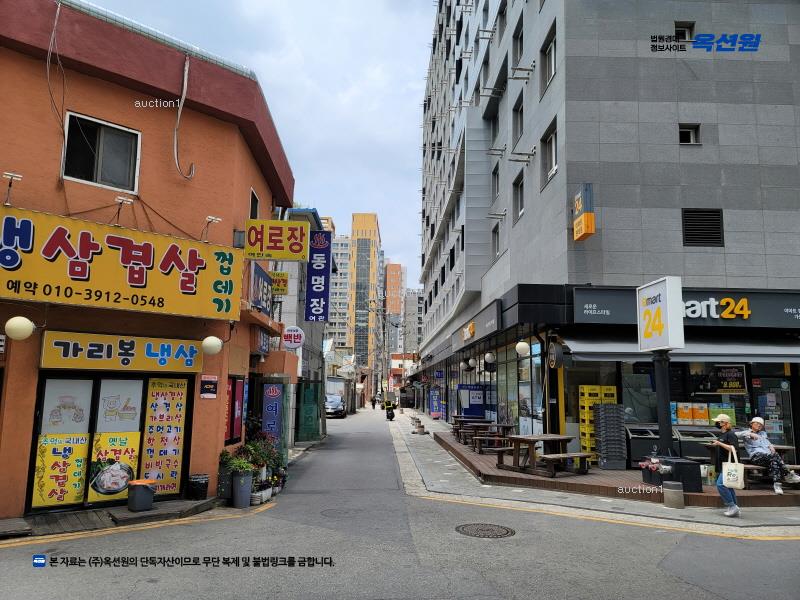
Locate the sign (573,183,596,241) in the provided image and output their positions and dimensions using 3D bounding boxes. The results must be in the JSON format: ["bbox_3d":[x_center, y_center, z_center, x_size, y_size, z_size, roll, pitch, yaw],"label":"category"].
[{"bbox_3d":[4.439,-2.099,13.945,0.240,1.210,0.700,1,-9,-1],"label":"sign"}]

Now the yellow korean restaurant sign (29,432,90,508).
[{"bbox_3d":[-5.036,2.519,8.604,0.670,1.032,0.030,8,-11,-41],"label":"yellow korean restaurant sign"}]

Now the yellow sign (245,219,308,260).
[{"bbox_3d":[-2.371,-1.123,11.256,1.190,0.773,0.250,2,-8,-3],"label":"yellow sign"}]

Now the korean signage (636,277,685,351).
[{"bbox_3d":[5.039,0.317,11.223,0.270,1.300,1.220,1,-9,-1],"label":"korean signage"}]

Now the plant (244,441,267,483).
[{"bbox_3d":[-2.616,3.006,10.532,0.410,0.760,0.400,1,-8,0],"label":"plant"}]

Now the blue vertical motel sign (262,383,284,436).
[{"bbox_3d":[-2.951,2.762,13.463,0.476,1.578,0.050,2,-8,-3],"label":"blue vertical motel sign"}]

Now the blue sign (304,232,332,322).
[{"bbox_3d":[-2.680,-0.773,19.000,0.760,3.030,0.220,1,-9,-1],"label":"blue sign"}]

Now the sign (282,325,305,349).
[{"bbox_3d":[-2.744,0.981,15.000,0.570,0.600,0.160,1,-9,-1],"label":"sign"}]

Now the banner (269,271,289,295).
[{"bbox_3d":[-2.798,-0.375,13.317,0.461,0.543,0.080,2,-8,-3],"label":"banner"}]

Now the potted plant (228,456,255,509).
[{"bbox_3d":[-2.613,3.007,9.527,0.390,0.796,0.390,1,-8,0],"label":"potted plant"}]

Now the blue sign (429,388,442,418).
[{"bbox_3d":[2.212,6.407,35.700,0.720,1.900,0.250,1,-9,-1],"label":"blue sign"}]

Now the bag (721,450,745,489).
[{"bbox_3d":[5.022,2.537,8.700,0.310,0.630,0.090,0,-9,9],"label":"bag"}]

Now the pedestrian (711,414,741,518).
[{"bbox_3d":[5.294,2.685,9.368,0.460,1.614,0.450,-3,-9,25],"label":"pedestrian"}]

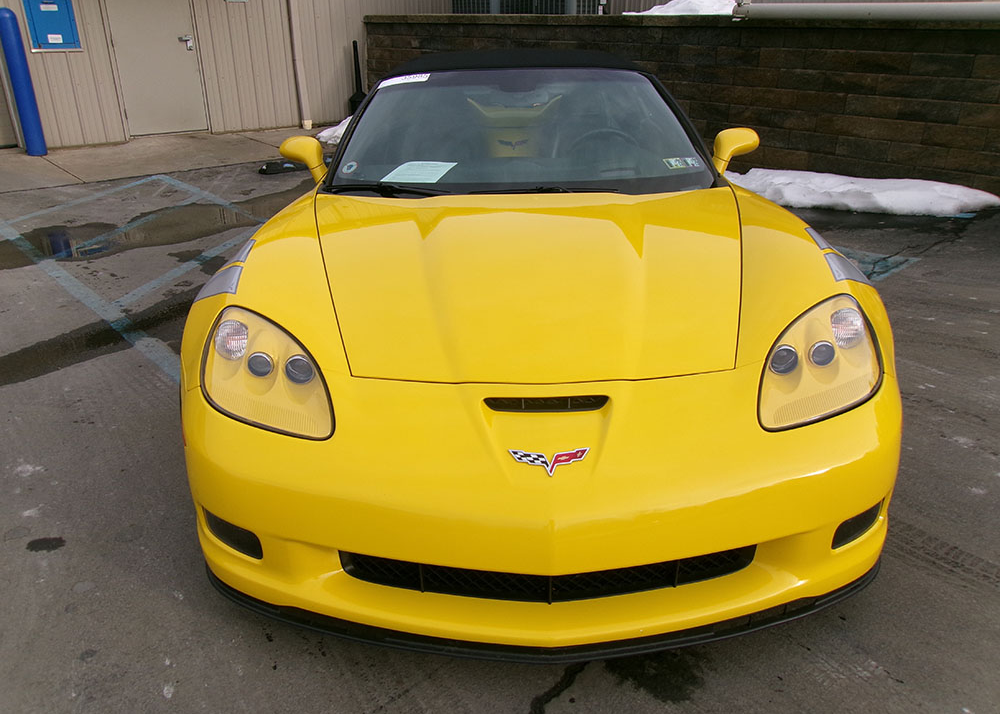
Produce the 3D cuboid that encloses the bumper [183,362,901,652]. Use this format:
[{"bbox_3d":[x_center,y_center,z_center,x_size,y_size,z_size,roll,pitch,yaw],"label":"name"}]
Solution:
[{"bbox_3d":[0.108,0.323,1.835,1.860,0.600,0.560,-1,24,0],"label":"bumper"}]

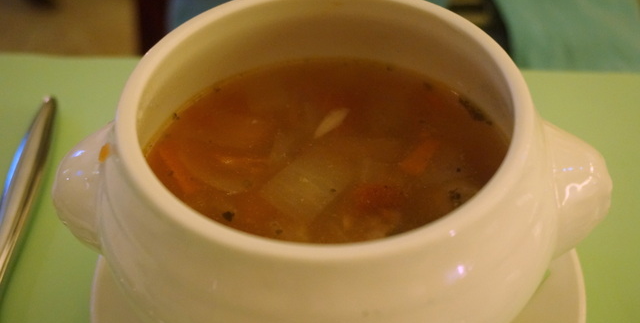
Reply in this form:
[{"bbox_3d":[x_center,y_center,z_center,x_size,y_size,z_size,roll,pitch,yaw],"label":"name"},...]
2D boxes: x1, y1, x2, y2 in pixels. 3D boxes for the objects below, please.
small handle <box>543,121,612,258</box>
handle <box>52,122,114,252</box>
[{"bbox_3d":[0.076,0.008,0.251,0.023,0.040,0.040,-1,45,0],"label":"small handle"},{"bbox_3d":[-0.072,0.008,0.248,0.023,0.040,0.040,-1,45,0],"label":"handle"}]

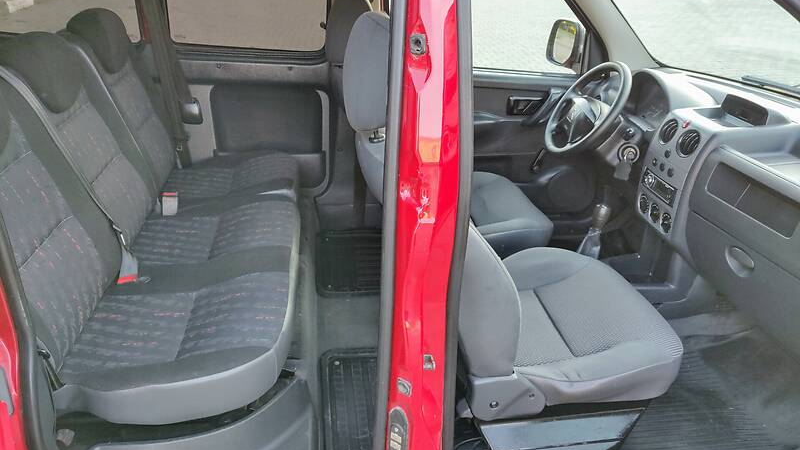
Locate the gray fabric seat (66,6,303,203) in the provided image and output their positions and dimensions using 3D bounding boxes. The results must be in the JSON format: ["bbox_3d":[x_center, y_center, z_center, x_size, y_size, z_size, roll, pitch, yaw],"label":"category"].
[{"bbox_3d":[-0.726,-0.361,2.011,0.740,0.714,0.449,0,26,-8],"label":"gray fabric seat"}]

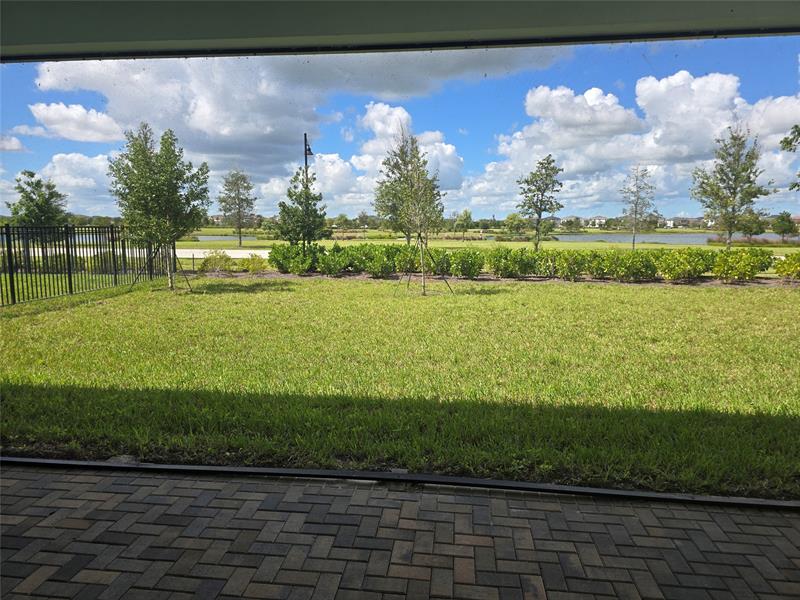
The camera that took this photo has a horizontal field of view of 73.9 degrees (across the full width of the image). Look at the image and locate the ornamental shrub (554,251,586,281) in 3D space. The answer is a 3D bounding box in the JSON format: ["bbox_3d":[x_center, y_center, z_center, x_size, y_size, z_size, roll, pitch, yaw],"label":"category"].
[{"bbox_3d":[5.136,-1.026,15.943,0.960,0.916,0.960,3,8,18],"label":"ornamental shrub"}]

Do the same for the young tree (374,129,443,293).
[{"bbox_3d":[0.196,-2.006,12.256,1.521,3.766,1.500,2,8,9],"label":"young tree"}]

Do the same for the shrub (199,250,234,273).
[{"bbox_3d":[-6.349,-1.322,18.341,1.242,0.769,1.056,-3,8,-19],"label":"shrub"}]

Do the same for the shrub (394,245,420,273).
[{"bbox_3d":[0.259,-1.394,18.162,0.960,1.000,0.960,0,8,1],"label":"shrub"}]

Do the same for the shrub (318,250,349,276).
[{"bbox_3d":[-2.121,-1.148,16.900,0.954,0.849,0.954,-1,8,-7],"label":"shrub"}]

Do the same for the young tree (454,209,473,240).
[{"bbox_3d":[6.550,-7.745,54.828,1.801,3.340,1.800,2,8,9],"label":"young tree"}]

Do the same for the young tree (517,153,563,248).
[{"bbox_3d":[9.822,-6.686,36.668,3.312,6.520,3.146,2,8,15],"label":"young tree"}]

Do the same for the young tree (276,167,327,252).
[{"bbox_3d":[-4.041,-3.461,22.031,2.073,4.001,2.010,2,8,10],"label":"young tree"}]

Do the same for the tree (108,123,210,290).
[{"bbox_3d":[-6.279,-2.362,13.599,2.610,4.205,2.479,-3,9,-24],"label":"tree"}]

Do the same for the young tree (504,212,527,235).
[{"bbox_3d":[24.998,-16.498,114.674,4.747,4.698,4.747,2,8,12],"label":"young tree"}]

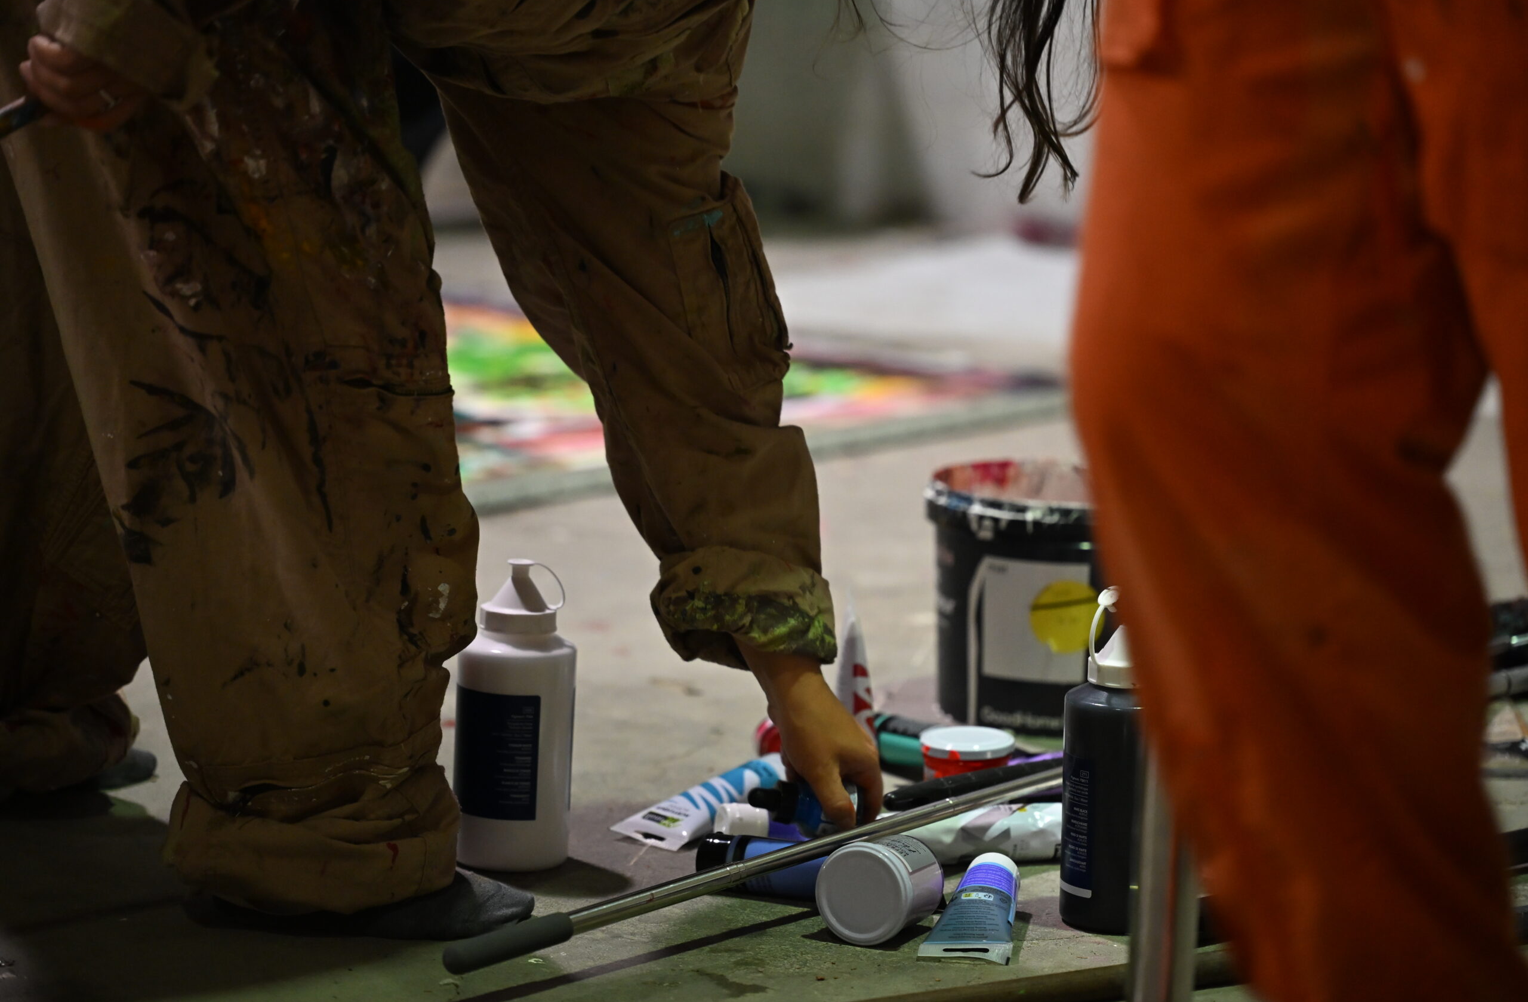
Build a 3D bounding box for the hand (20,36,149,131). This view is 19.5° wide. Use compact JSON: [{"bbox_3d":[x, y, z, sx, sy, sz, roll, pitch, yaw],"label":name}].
[{"bbox_3d":[-0.455,-0.283,3.000,0.085,0.090,0.100,-1,10,-16],"label":"hand"}]

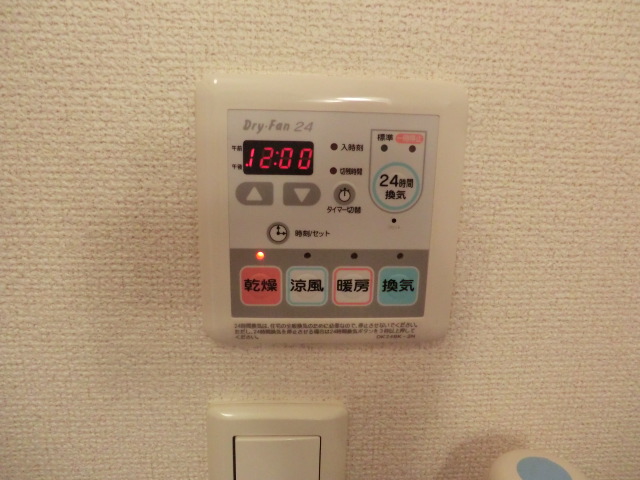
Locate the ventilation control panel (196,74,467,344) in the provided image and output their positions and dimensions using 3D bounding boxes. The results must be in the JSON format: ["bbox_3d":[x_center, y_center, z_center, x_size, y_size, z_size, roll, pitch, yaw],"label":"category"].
[{"bbox_3d":[0.005,-0.010,0.197,0.118,0.120,0.014,0,13,-4],"label":"ventilation control panel"}]

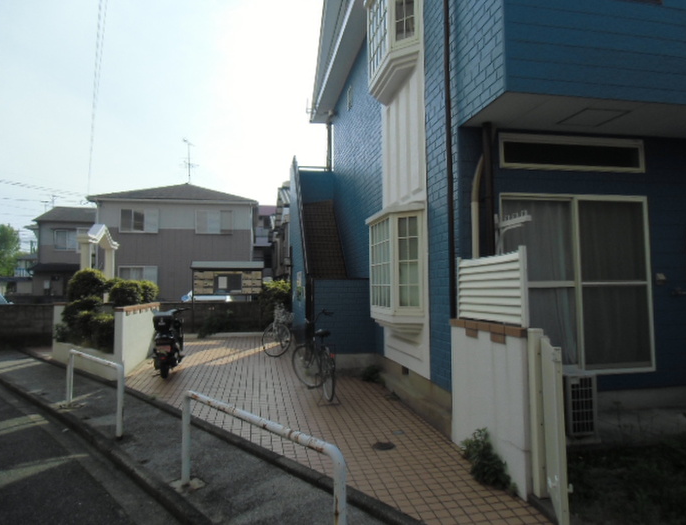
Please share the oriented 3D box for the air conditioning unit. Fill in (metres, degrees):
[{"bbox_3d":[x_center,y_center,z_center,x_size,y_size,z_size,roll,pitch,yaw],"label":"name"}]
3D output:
[{"bbox_3d":[1.819,1.147,4.143,0.260,0.500,0.720,0,-3,-11],"label":"air conditioning unit"}]

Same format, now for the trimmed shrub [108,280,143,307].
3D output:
[{"bbox_3d":[-4.644,0.721,10.483,0.770,0.660,0.750,0,-3,-11],"label":"trimmed shrub"}]

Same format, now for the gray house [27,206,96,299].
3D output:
[{"bbox_3d":[-15.628,-0.205,32.052,6.600,6.800,7.000,0,-3,-11],"label":"gray house"}]

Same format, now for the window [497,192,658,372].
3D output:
[{"bbox_3d":[2.274,0.208,4.687,1.610,1.740,0.100,0,-3,-11],"label":"window"}]

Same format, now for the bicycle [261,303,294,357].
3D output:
[{"bbox_3d":[-1.343,1.403,10.480,0.580,1.100,1.650,-1,-3,3],"label":"bicycle"}]

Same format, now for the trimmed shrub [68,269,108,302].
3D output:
[{"bbox_3d":[-5.693,0.560,10.898,0.900,0.850,0.850,0,-3,-11],"label":"trimmed shrub"}]

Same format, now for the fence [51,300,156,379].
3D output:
[{"bbox_3d":[-5.326,1.457,10.057,2.550,1.170,4.100,0,-3,-11],"label":"fence"}]

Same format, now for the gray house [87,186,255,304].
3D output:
[{"bbox_3d":[-8.789,-0.747,27.293,7.900,7.300,8.600,0,-3,-11],"label":"gray house"}]

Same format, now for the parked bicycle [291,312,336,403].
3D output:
[{"bbox_3d":[-0.341,1.266,6.806,0.560,1.140,1.680,0,-3,-18],"label":"parked bicycle"}]

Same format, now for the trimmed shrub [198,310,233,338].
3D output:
[{"bbox_3d":[-3.850,1.869,14.660,1.070,0.800,0.900,0,-3,-11],"label":"trimmed shrub"}]

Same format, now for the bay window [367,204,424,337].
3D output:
[{"bbox_3d":[0.607,0.106,6.183,0.350,1.400,1.650,0,-3,-11],"label":"bay window"}]

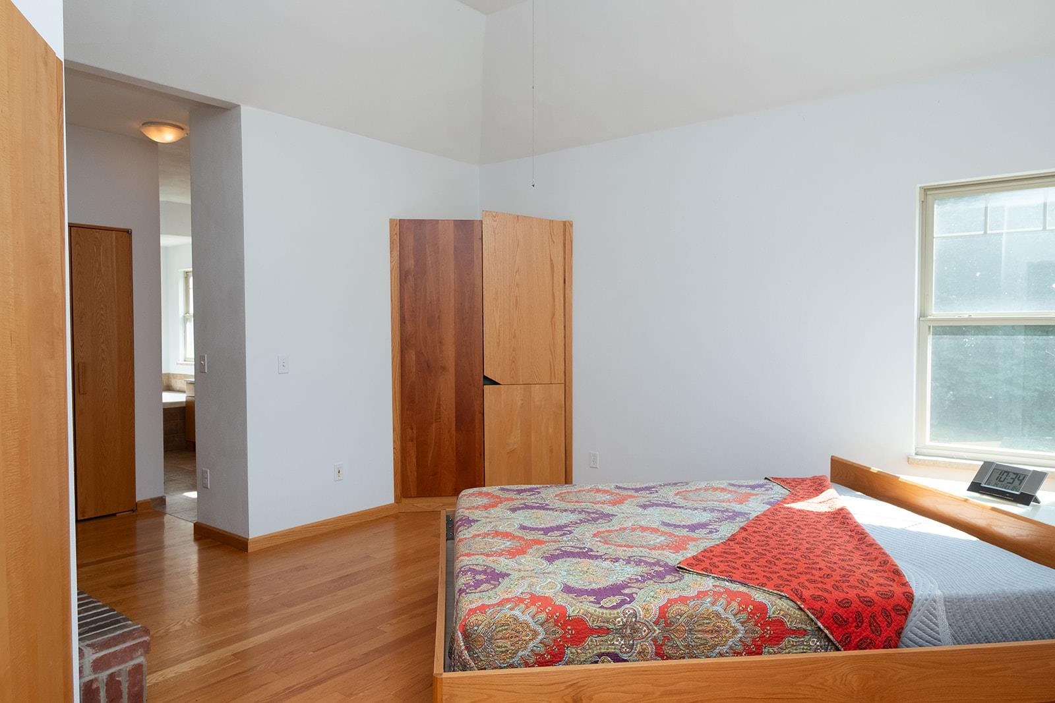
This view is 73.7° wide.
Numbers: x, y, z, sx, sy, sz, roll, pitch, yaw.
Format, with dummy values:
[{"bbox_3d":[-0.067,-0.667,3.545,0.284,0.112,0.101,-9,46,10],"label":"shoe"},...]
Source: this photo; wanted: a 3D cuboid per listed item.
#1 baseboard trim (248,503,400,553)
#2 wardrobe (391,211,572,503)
[{"bbox_3d":[-1.300,1.140,4.636,0.022,0.074,1.153,1,2,39],"label":"baseboard trim"},{"bbox_3d":[-0.358,0.058,5.386,1.311,2.143,0.630,0,2,-7],"label":"wardrobe"}]

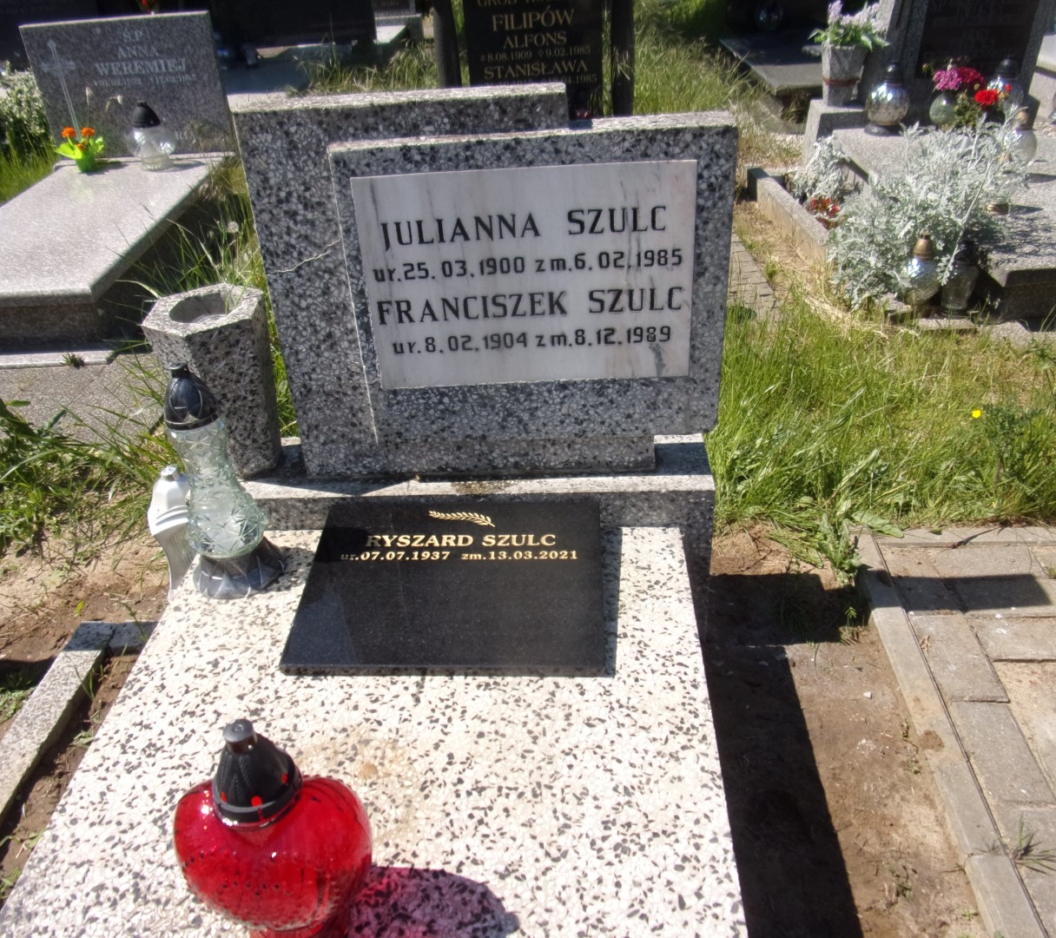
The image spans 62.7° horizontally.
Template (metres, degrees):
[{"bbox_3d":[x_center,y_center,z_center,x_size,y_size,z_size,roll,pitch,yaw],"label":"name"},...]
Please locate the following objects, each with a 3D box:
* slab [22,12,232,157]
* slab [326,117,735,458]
[{"bbox_3d":[-1.562,-1.515,3.457,0.744,0.496,0.075,-2,30,2],"label":"slab"},{"bbox_3d":[0.019,-0.269,1.312,0.534,0.456,0.135,-2,30,2],"label":"slab"}]

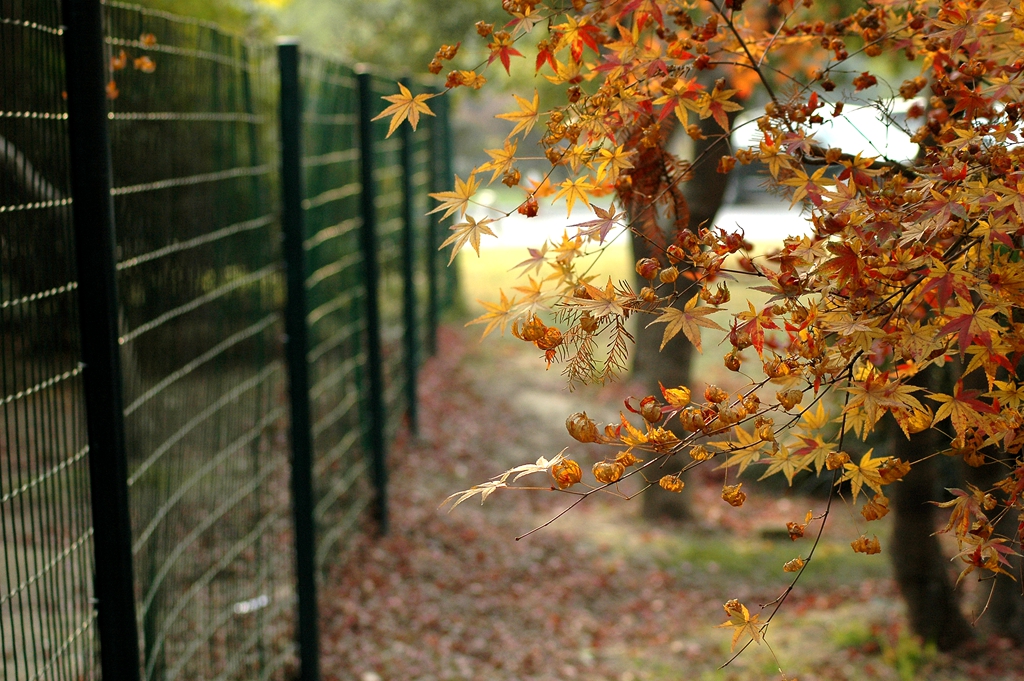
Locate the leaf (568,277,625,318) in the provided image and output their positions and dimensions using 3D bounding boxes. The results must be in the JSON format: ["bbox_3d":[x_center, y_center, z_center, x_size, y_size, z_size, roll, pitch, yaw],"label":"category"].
[{"bbox_3d":[0.081,-0.040,2.830,0.053,0.038,0.028,-1,4,0],"label":"leaf"}]

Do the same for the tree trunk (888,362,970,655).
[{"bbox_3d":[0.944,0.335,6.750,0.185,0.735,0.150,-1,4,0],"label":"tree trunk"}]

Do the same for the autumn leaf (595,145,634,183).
[{"bbox_3d":[0.099,-0.170,2.870,0.040,0.037,0.018,-1,4,0],"label":"autumn leaf"}]

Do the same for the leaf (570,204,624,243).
[{"bbox_3d":[0.067,-0.091,2.320,0.043,0.030,0.022,-2,4,0],"label":"leaf"}]

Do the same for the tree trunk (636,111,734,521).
[{"bbox_3d":[0.520,-0.127,9.000,0.296,1.342,0.250,-1,4,0],"label":"tree trunk"}]

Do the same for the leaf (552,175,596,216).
[{"bbox_3d":[0.049,-0.112,2.320,0.034,0.033,0.017,-2,4,0],"label":"leaf"}]

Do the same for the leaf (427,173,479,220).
[{"bbox_3d":[-0.045,-0.113,2.320,0.041,0.037,0.020,-2,4,0],"label":"leaf"}]

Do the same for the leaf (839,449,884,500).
[{"bbox_3d":[0.333,0.127,2.830,0.047,0.049,0.020,-1,4,0],"label":"leaf"}]

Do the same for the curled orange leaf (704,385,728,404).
[{"bbox_3d":[0.194,0.051,2.830,0.023,0.019,0.020,-1,4,0],"label":"curled orange leaf"}]

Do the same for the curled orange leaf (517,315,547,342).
[{"bbox_3d":[0.014,-0.010,2.320,0.025,0.023,0.022,-2,4,0],"label":"curled orange leaf"}]

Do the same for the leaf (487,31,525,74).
[{"bbox_3d":[-0.005,-0.224,2.320,0.030,0.034,0.018,-2,4,0],"label":"leaf"}]

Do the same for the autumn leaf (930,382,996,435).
[{"bbox_3d":[0.345,0.053,2.280,0.055,0.043,0.022,-2,4,0],"label":"autumn leaf"}]

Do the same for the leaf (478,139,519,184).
[{"bbox_3d":[-0.011,-0.139,2.320,0.030,0.035,0.020,-2,4,0],"label":"leaf"}]

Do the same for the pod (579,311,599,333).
[{"bbox_3d":[0.073,-0.018,2.860,0.019,0.021,0.019,-1,4,0],"label":"pod"}]

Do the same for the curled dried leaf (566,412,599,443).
[{"bbox_3d":[0.055,0.067,2.300,0.025,0.023,0.023,-2,4,0],"label":"curled dried leaf"}]

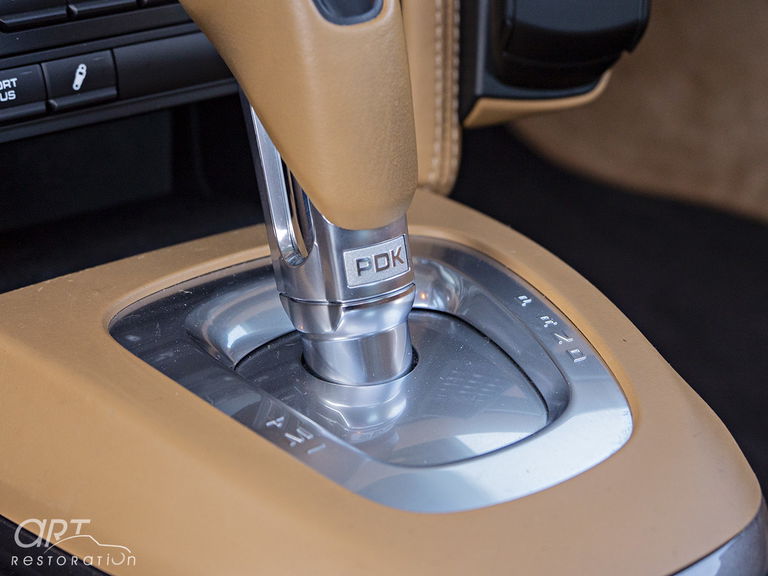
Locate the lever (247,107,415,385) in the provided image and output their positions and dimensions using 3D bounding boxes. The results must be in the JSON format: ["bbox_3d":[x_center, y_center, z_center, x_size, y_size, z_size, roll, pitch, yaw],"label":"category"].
[{"bbox_3d":[-0.014,-0.017,0.507,0.032,0.076,0.036,-16,13,-25],"label":"lever"}]

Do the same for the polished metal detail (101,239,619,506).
[{"bbox_3d":[0.000,0.025,0.500,0.116,0.022,0.152,-16,30,-25],"label":"polished metal detail"}]

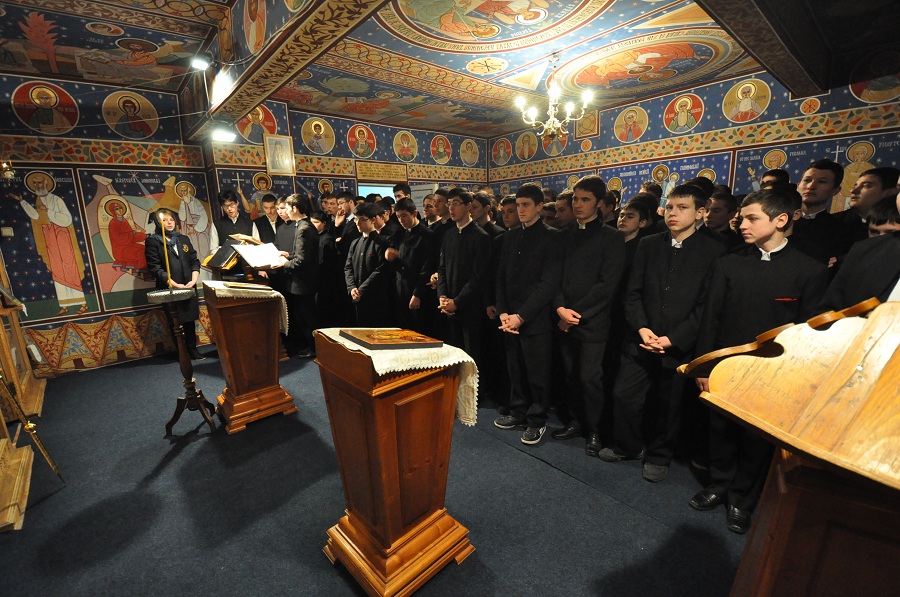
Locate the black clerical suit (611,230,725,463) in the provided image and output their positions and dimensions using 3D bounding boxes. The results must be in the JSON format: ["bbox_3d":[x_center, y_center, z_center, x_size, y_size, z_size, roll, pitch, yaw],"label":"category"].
[{"bbox_3d":[1.258,0.333,2.199,0.360,1.380,0.500,-12,17,-38],"label":"black clerical suit"}]

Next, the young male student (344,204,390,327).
[{"bbox_3d":[-0.784,-0.064,3.598,0.470,1.682,0.360,4,13,25],"label":"young male student"}]

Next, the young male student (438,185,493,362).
[{"bbox_3d":[0.123,-0.003,3.090,0.480,1.734,0.370,7,14,35],"label":"young male student"}]

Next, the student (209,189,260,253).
[{"bbox_3d":[-2.371,-0.304,4.183,0.500,1.780,0.340,-9,14,-31],"label":"student"}]

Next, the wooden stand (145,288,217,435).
[{"bbox_3d":[-1.946,0.463,2.735,0.400,1.050,0.400,-10,15,-36],"label":"wooden stand"}]

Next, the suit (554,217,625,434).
[{"bbox_3d":[0.900,0.240,2.458,0.350,1.460,0.470,-14,18,-42],"label":"suit"}]

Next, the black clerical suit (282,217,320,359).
[{"bbox_3d":[-1.689,-0.110,4.241,0.380,1.500,0.470,-7,14,-22],"label":"black clerical suit"}]

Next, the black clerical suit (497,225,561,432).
[{"bbox_3d":[0.519,0.205,2.605,0.480,1.451,0.350,9,15,39],"label":"black clerical suit"}]

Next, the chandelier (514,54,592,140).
[{"bbox_3d":[0.922,-1.793,3.329,0.660,0.720,0.660,-1,12,0],"label":"chandelier"}]

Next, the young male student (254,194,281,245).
[{"bbox_3d":[-2.061,-0.297,4.508,0.500,1.821,0.340,-9,15,-30],"label":"young male student"}]

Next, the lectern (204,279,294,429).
[{"bbox_3d":[-1.604,0.391,2.979,0.510,1.080,0.510,-12,16,-42],"label":"lectern"}]

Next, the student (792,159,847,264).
[{"bbox_3d":[2.072,0.117,2.279,0.340,1.820,0.500,-12,17,-38],"label":"student"}]

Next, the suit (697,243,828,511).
[{"bbox_3d":[1.416,0.400,1.835,0.490,1.328,0.340,10,16,43],"label":"suit"}]

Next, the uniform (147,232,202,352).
[{"bbox_3d":[-3.083,-0.079,4.287,0.520,1.399,0.330,-12,16,-42],"label":"uniform"}]

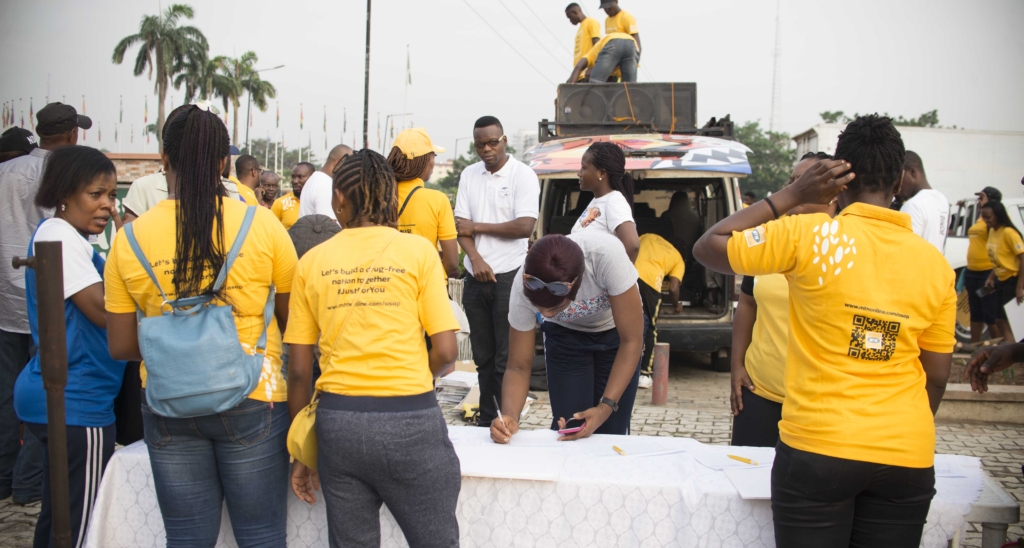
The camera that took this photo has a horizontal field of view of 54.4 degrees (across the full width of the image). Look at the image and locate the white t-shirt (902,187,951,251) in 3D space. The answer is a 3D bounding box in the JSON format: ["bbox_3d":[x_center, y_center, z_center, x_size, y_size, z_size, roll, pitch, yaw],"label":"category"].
[{"bbox_3d":[1.970,-0.061,4.900,0.310,0.710,0.480,2,3,27],"label":"white t-shirt"}]

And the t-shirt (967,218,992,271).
[{"bbox_3d":[4.430,-0.285,9.300,0.310,0.580,0.440,-1,5,-28],"label":"t-shirt"}]

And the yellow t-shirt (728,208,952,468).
[{"bbox_3d":[0.825,0.152,2.500,0.540,0.630,0.290,2,3,13],"label":"yellow t-shirt"}]

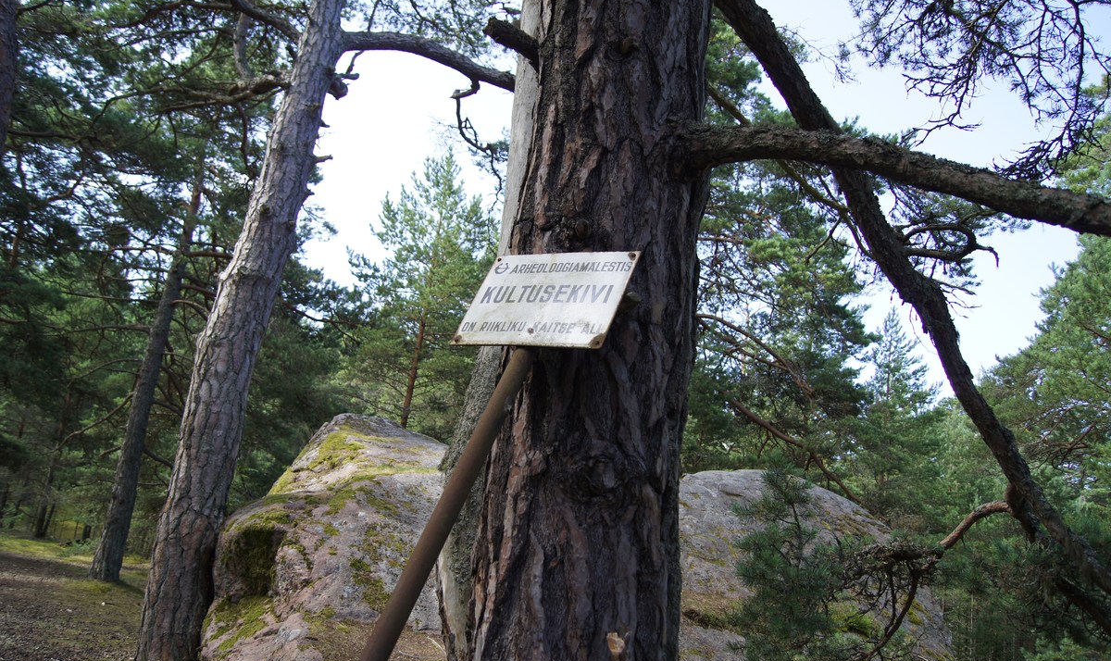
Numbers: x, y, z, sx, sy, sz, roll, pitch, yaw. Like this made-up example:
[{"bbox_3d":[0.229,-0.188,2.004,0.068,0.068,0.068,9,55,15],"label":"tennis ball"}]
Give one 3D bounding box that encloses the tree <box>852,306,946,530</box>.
[{"bbox_3d":[9.893,3.822,24.885,3.300,9.160,3.300,2,-10,22],"label":"tree"}]

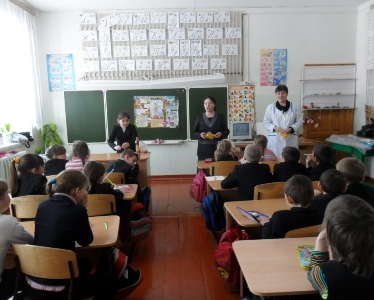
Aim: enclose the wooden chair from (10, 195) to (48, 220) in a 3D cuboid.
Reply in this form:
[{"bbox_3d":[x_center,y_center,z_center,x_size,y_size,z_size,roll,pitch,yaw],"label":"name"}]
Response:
[{"bbox_3d":[-1.254,0.744,2.819,0.390,0.770,0.440,-1,9,1],"label":"wooden chair"}]

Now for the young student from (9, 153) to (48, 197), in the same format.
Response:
[{"bbox_3d":[-1.331,0.570,2.880,0.400,1.110,0.620,-1,9,6],"label":"young student"}]

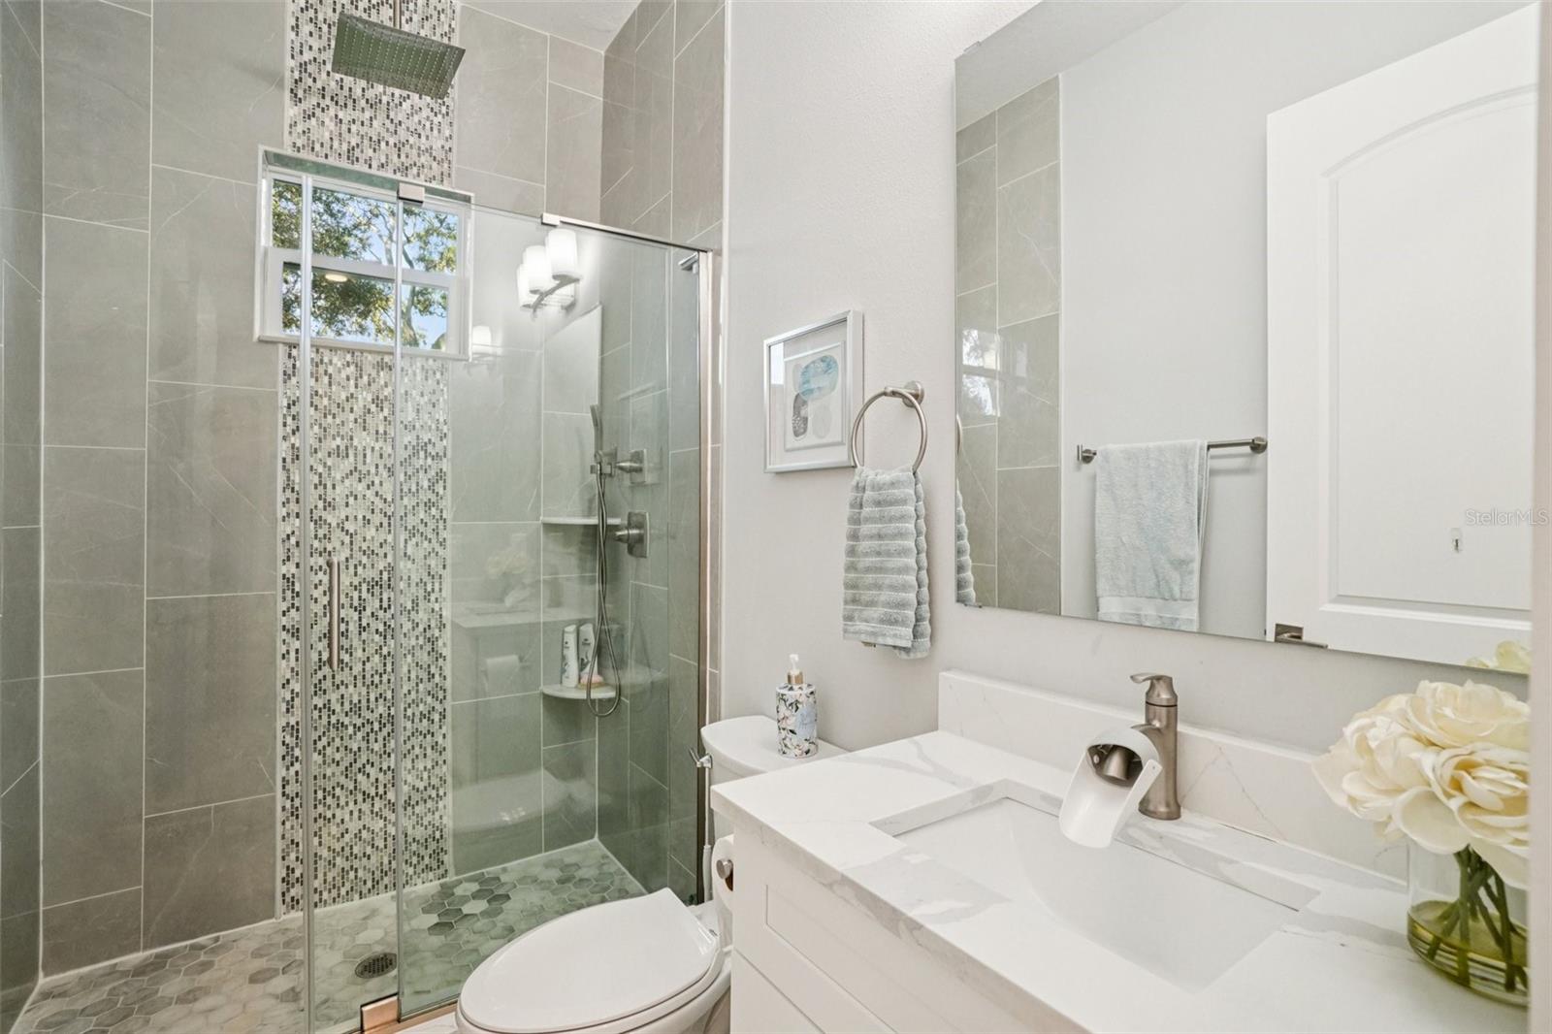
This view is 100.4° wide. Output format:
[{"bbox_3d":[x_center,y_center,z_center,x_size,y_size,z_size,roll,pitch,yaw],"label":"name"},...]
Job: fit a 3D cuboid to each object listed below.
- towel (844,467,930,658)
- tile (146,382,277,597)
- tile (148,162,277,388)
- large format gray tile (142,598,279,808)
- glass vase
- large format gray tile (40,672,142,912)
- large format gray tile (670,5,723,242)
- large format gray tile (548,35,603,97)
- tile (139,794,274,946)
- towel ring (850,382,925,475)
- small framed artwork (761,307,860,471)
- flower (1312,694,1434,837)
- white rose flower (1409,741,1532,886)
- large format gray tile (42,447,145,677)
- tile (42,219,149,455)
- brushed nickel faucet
[{"bbox_3d":[0.200,0.078,1.188,0.070,0.335,0.175,1,0,-37],"label":"towel"},{"bbox_3d":[-1.635,-0.076,1.887,0.295,0.610,0.010,1,0,-30],"label":"tile"},{"bbox_3d":[-1.631,-0.686,1.891,0.295,0.610,0.010,1,0,-30],"label":"tile"},{"bbox_3d":[-1.641,0.535,1.888,0.290,0.607,0.011,0,0,-31],"label":"large format gray tile"},{"bbox_3d":[0.603,0.331,0.549,0.092,0.112,0.092,0,0,-38],"label":"glass vase"},{"bbox_3d":[-1.853,0.728,1.760,0.197,0.607,0.011,0,0,-31],"label":"large format gray tile"},{"bbox_3d":[-0.224,-1.104,1.875,0.010,0.600,0.295,1,0,-37],"label":"large format gray tile"},{"bbox_3d":[-0.745,-1.675,2.413,0.200,0.175,0.010,1,0,-30],"label":"large format gray tile"},{"bbox_3d":[-1.643,1.028,1.886,0.290,0.374,0.011,0,0,-31],"label":"tile"},{"bbox_3d":[0.233,-0.163,1.199,0.080,0.187,0.170,0,0,-38],"label":"towel ring"},{"bbox_3d":[0.076,-0.260,1.434,0.034,0.316,0.290,0,0,-38],"label":"small framed artwork"},{"bbox_3d":[0.552,0.226,0.592,0.095,0.112,0.095,1,0,-37],"label":"flower"},{"bbox_3d":[0.578,0.238,0.513,0.105,0.112,0.112,0,0,-42],"label":"white rose flower"},{"bbox_3d":[-1.851,0.118,1.763,0.197,0.607,0.011,0,0,-31],"label":"large format gray tile"},{"bbox_3d":[-1.849,-0.492,1.766,0.197,0.607,0.011,0,0,-31],"label":"tile"},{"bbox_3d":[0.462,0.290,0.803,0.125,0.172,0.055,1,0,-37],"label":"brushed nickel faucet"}]

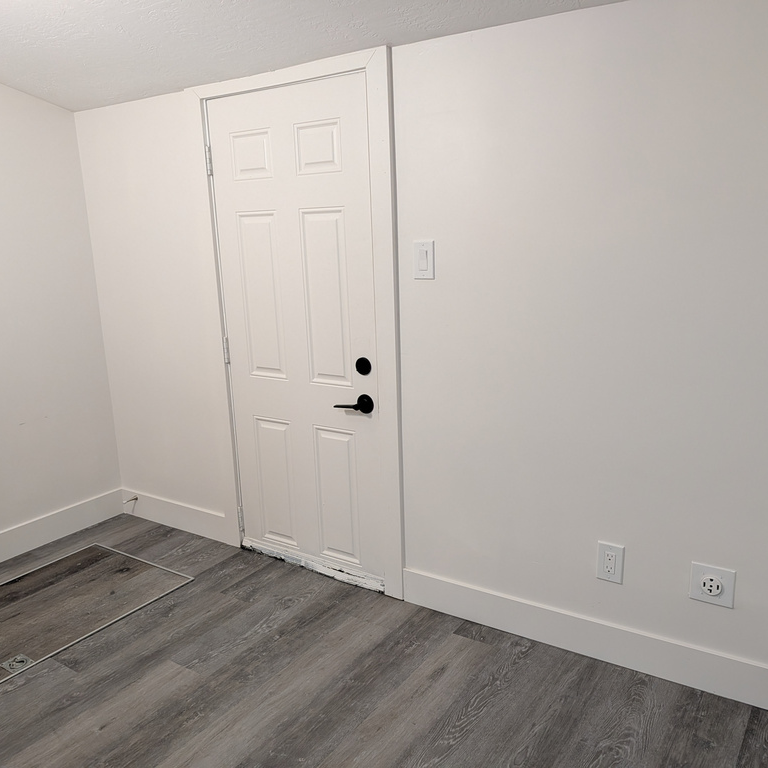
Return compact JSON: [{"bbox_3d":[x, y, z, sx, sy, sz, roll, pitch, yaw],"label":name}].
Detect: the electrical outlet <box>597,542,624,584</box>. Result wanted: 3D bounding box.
[{"bbox_3d":[0.695,0.549,2.174,0.079,0.122,0.010,6,15,33],"label":"electrical outlet"}]

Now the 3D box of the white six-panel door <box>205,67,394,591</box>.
[{"bbox_3d":[-0.324,-0.168,2.716,0.746,1.825,0.045,6,15,33],"label":"white six-panel door"}]

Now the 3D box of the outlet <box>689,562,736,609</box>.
[{"bbox_3d":[0.935,0.573,2.015,0.116,0.114,0.014,6,15,33],"label":"outlet"}]

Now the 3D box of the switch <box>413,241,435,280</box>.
[{"bbox_3d":[0.133,-0.405,2.322,0.077,0.125,0.011,6,15,33],"label":"switch"}]

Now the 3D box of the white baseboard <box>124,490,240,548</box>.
[{"bbox_3d":[-0.964,0.613,3.306,0.771,0.132,0.015,6,15,33],"label":"white baseboard"}]

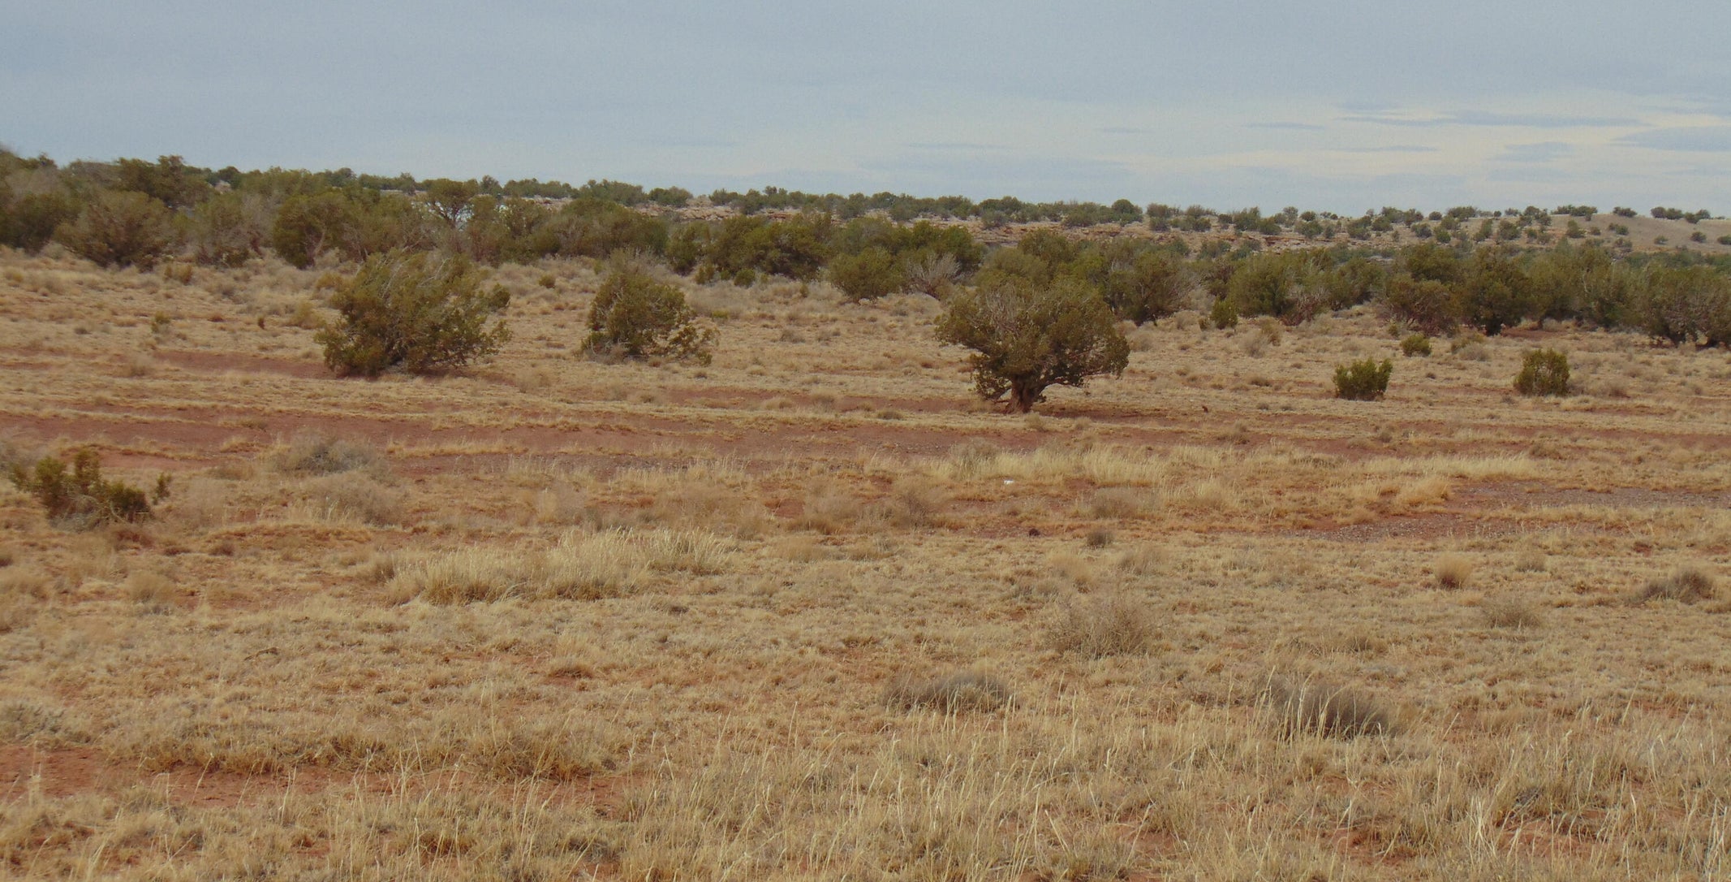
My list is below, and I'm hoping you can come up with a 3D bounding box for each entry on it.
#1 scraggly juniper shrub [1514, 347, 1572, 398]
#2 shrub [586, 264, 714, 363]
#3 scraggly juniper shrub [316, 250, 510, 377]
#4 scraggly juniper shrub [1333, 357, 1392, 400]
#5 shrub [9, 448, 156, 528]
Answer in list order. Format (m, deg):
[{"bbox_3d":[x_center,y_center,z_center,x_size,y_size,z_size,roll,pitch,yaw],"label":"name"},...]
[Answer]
[{"bbox_3d":[11.029,-1.124,88.000,0.926,0.815,0.879,1,2,0],"label":"scraggly juniper shrub"},{"bbox_3d":[-3.794,-2.248,95.000,2.284,1.760,2.010,1,2,0],"label":"shrub"},{"bbox_3d":[-7.025,-1.988,84.000,3.008,1.977,2.557,1,2,0],"label":"scraggly juniper shrub"},{"bbox_3d":[7.822,-0.968,85.000,0.937,0.681,0.843,1,2,0],"label":"scraggly juniper shrub"},{"bbox_3d":[-5.939,0.359,41.000,1.129,0.606,0.903,1,2,0],"label":"shrub"}]

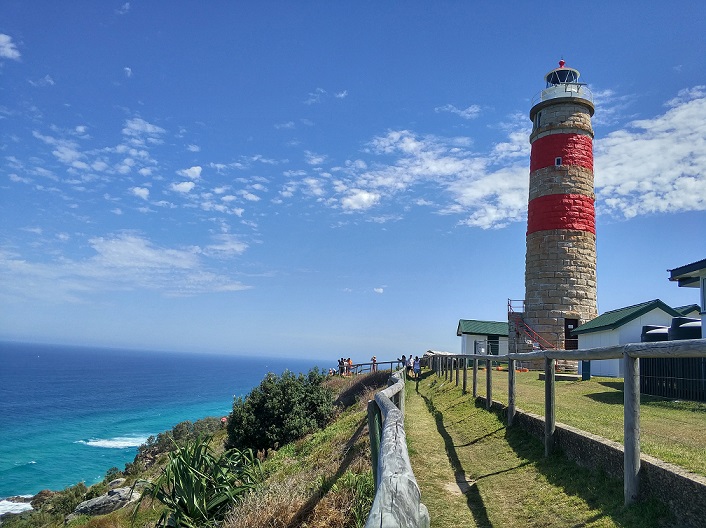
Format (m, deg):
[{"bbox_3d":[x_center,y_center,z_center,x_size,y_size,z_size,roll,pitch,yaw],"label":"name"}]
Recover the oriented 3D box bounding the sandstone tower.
[{"bbox_3d":[14.514,-3.905,38.401,4.800,22.459,4.800,0,-11,21],"label":"sandstone tower"}]

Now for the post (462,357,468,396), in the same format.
[{"bbox_3d":[3.711,3.696,18.253,0.130,1.258,0.130,3,-10,6],"label":"post"}]

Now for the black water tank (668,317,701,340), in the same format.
[{"bbox_3d":[9.742,2.374,14.547,2.300,1.950,2.300,-3,-12,33],"label":"black water tank"}]

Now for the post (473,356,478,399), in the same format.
[{"bbox_3d":[3.453,3.200,15.561,0.130,1.144,0.130,3,-10,6],"label":"post"}]

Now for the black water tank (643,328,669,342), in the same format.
[{"bbox_3d":[10.543,2.950,17.546,2.300,1.950,2.300,-2,-12,31],"label":"black water tank"}]

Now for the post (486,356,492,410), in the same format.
[{"bbox_3d":[3.191,2.782,12.854,0.130,1.222,0.130,3,-10,6],"label":"post"}]

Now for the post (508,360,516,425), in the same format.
[{"bbox_3d":[2.928,2.359,10.149,0.130,1.273,0.130,3,-10,6],"label":"post"}]

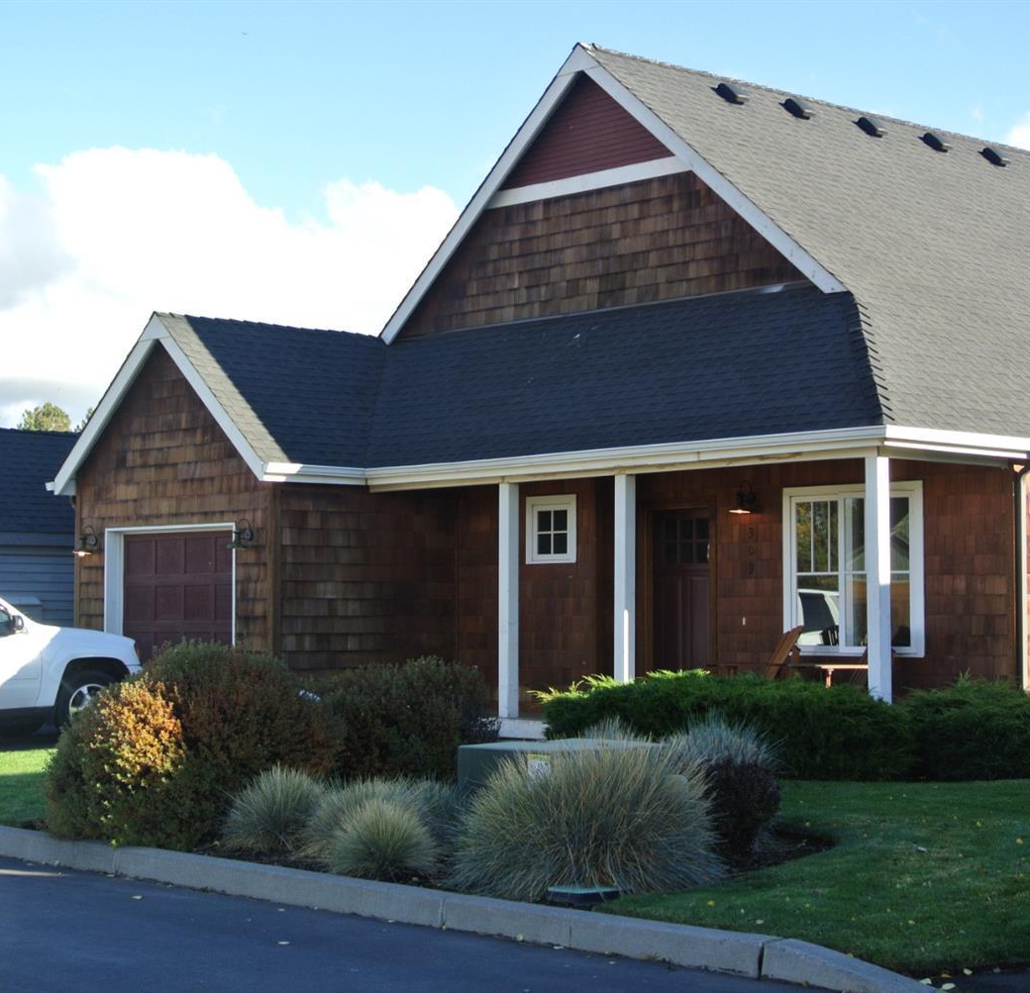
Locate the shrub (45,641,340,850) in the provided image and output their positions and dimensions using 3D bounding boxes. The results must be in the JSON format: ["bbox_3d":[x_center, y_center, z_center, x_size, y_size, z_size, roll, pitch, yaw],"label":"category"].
[{"bbox_3d":[-2.241,1.652,15.510,1.800,1.320,1.900,3,-4,-42],"label":"shrub"}]

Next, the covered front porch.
[{"bbox_3d":[2.092,0.983,21.195,2.174,2.553,5.032,3,-4,-42],"label":"covered front porch"}]

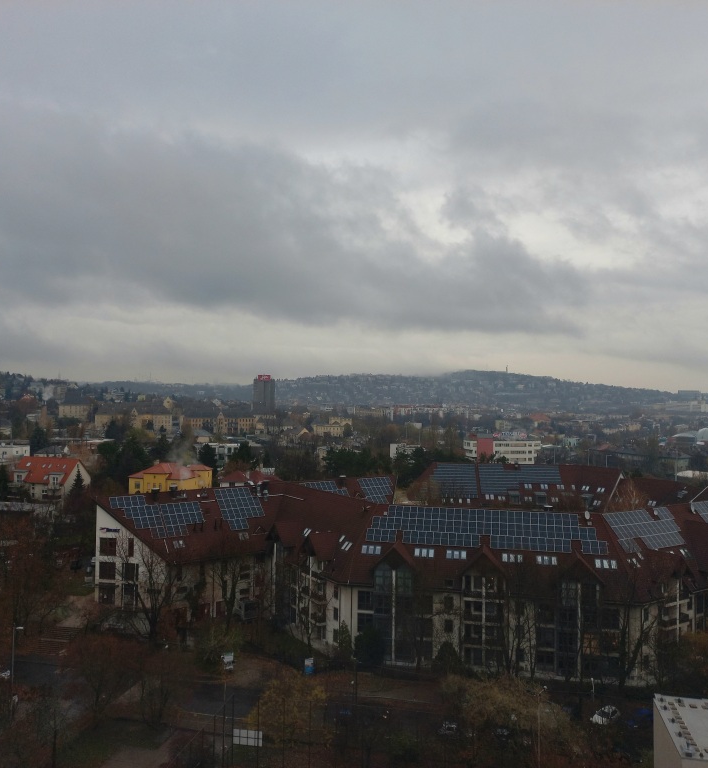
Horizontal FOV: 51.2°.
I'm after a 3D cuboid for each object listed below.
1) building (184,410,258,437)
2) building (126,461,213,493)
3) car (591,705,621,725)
[{"bbox_3d":[-108.500,31.662,599.565,58.000,21.140,17.000,0,-1,3],"label":"building"},{"bbox_3d":[-51.200,27.872,207.575,19.000,11.400,15.000,0,-1,12],"label":"building"},{"bbox_3d":[27.300,35.878,80.028,1.750,1.450,4.000,-1,-1,37],"label":"car"}]

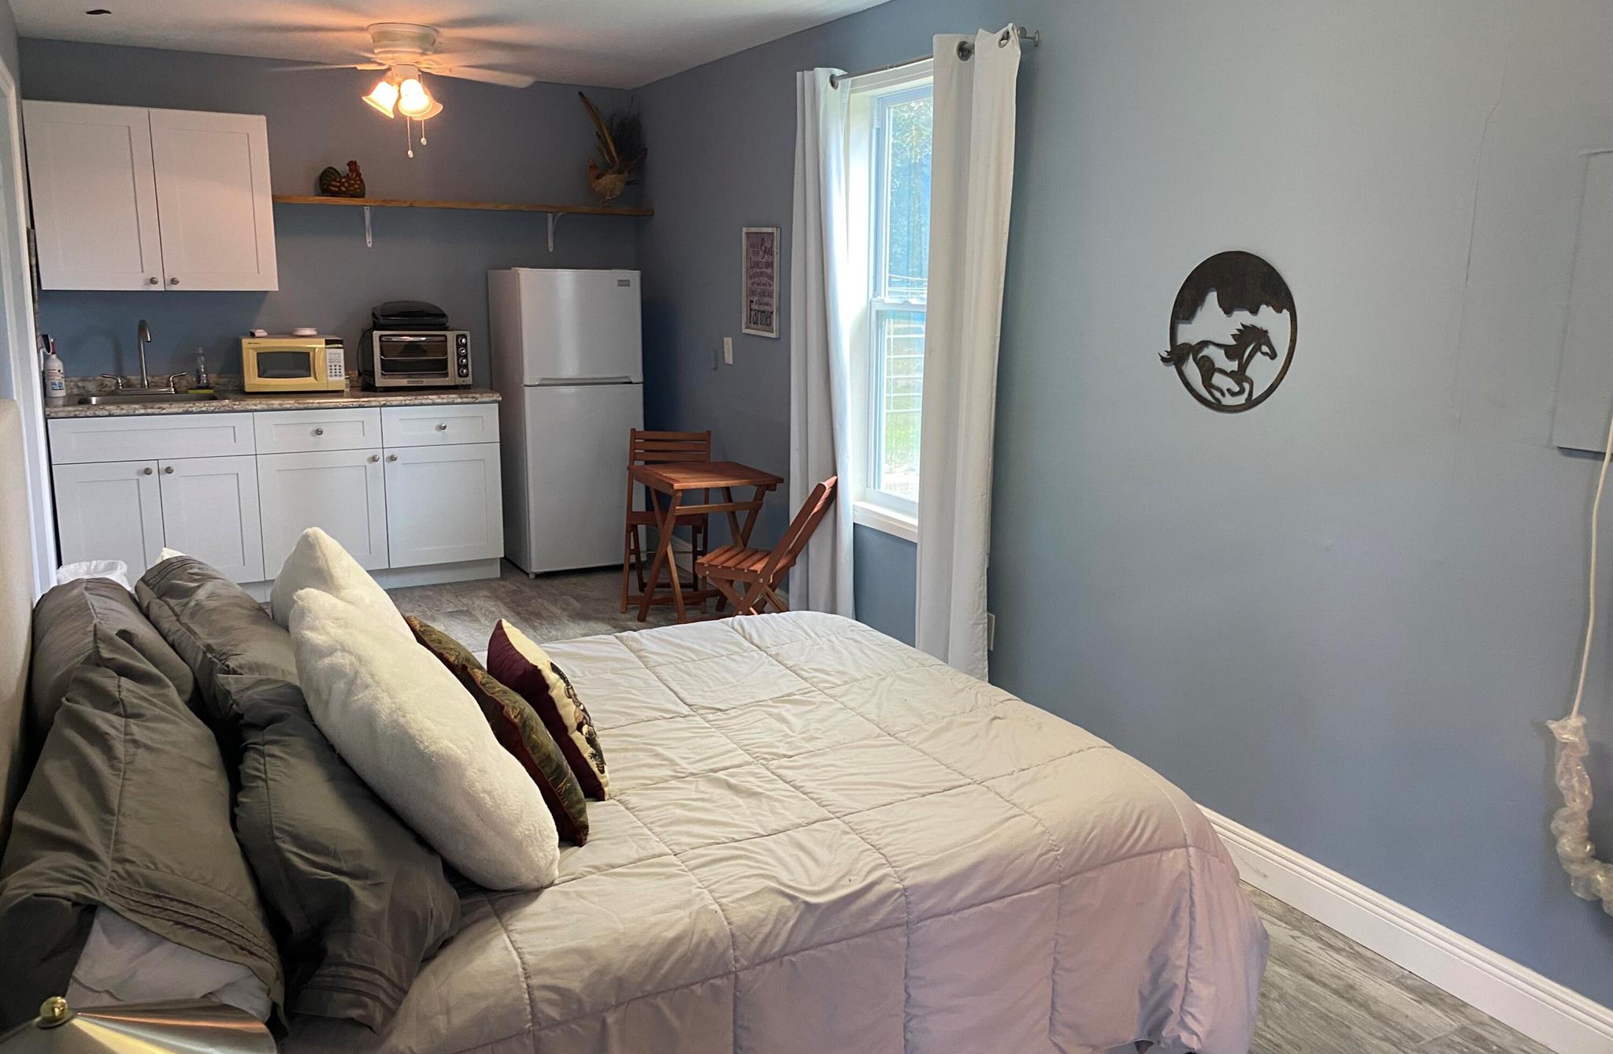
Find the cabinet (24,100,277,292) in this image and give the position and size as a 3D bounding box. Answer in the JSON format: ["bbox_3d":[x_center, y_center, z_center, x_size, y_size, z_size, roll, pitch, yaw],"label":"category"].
[{"bbox_3d":[-2.892,-1.447,5.406,0.918,0.761,0.320,-5,13,-26],"label":"cabinet"}]

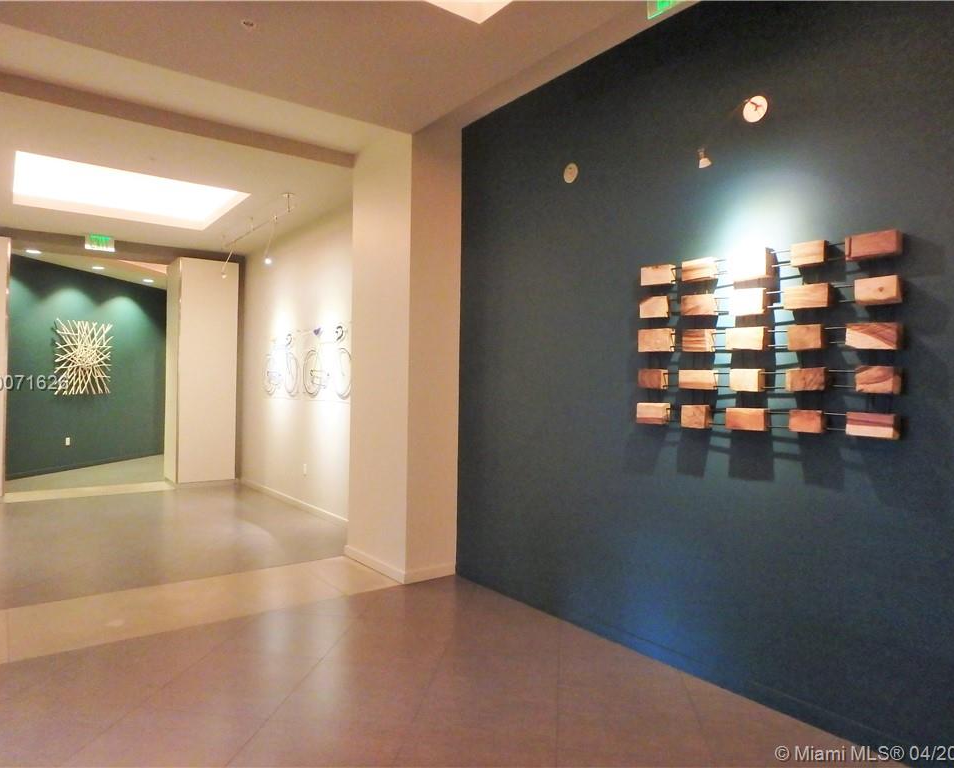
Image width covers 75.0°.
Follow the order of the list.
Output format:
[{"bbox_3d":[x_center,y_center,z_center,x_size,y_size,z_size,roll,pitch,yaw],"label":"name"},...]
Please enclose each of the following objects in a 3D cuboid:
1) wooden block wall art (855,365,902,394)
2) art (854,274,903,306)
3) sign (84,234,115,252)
[{"bbox_3d":[1.657,-0.017,2.567,0.070,0.107,0.136,1,-1,-38],"label":"wooden block wall art"},{"bbox_3d":[1.660,-0.391,2.567,0.062,0.095,0.151,1,-1,-38],"label":"art"},{"bbox_3d":[-4.581,-1.715,7.550,0.310,0.195,0.050,1,0,-36],"label":"sign"}]

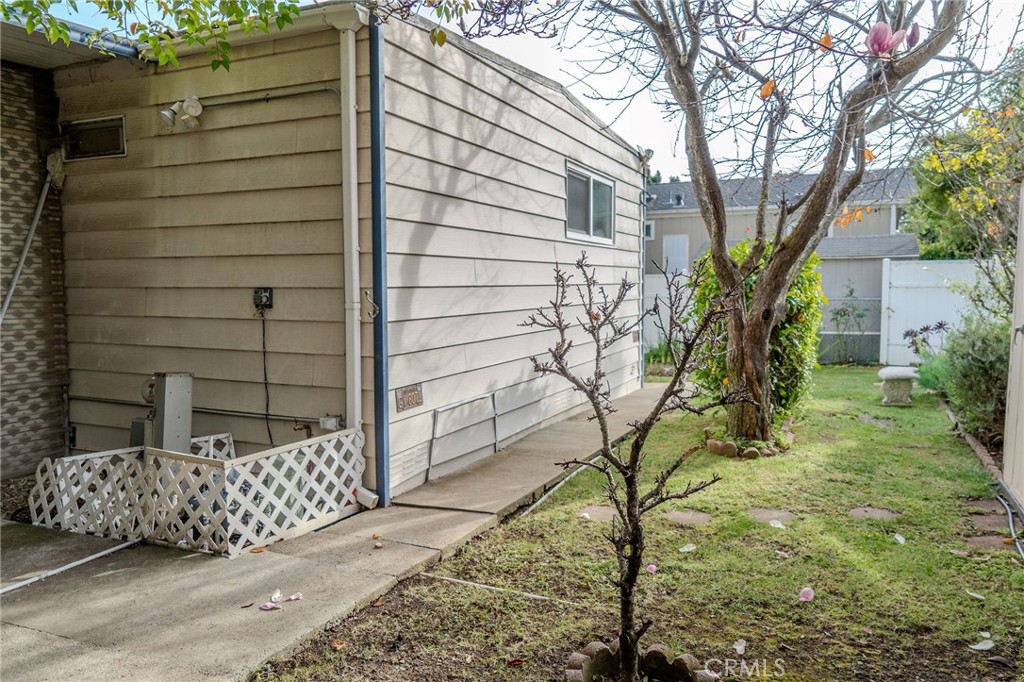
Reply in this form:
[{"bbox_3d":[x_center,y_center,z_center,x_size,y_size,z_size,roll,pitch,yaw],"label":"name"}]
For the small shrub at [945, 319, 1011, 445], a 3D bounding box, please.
[{"bbox_3d":[4.763,0.284,6.803,0.750,1.100,1.100,2,5,26],"label":"small shrub"}]

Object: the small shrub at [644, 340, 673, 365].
[{"bbox_3d":[2.442,0.212,11.283,0.500,0.420,0.450,2,5,26],"label":"small shrub"}]

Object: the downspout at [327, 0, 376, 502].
[{"bbox_3d":[-0.941,-0.443,4.053,0.220,2.850,0.110,2,5,22],"label":"downspout"}]

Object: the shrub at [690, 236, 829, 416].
[{"bbox_3d":[2.654,-0.116,7.271,1.400,1.850,1.300,2,5,20],"label":"shrub"}]

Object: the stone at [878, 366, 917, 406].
[{"bbox_3d":[4.553,0.514,8.032,0.440,0.430,0.450,2,5,26],"label":"stone"}]

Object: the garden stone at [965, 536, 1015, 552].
[{"bbox_3d":[2.560,1.095,3.640,0.280,0.045,0.230,2,5,20],"label":"garden stone"}]

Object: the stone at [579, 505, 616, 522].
[{"bbox_3d":[0.534,1.055,4.121,0.270,0.045,0.280,1,5,7],"label":"stone"}]

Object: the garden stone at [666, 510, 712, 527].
[{"bbox_3d":[1.054,1.062,4.041,0.280,0.045,0.280,1,5,15],"label":"garden stone"}]

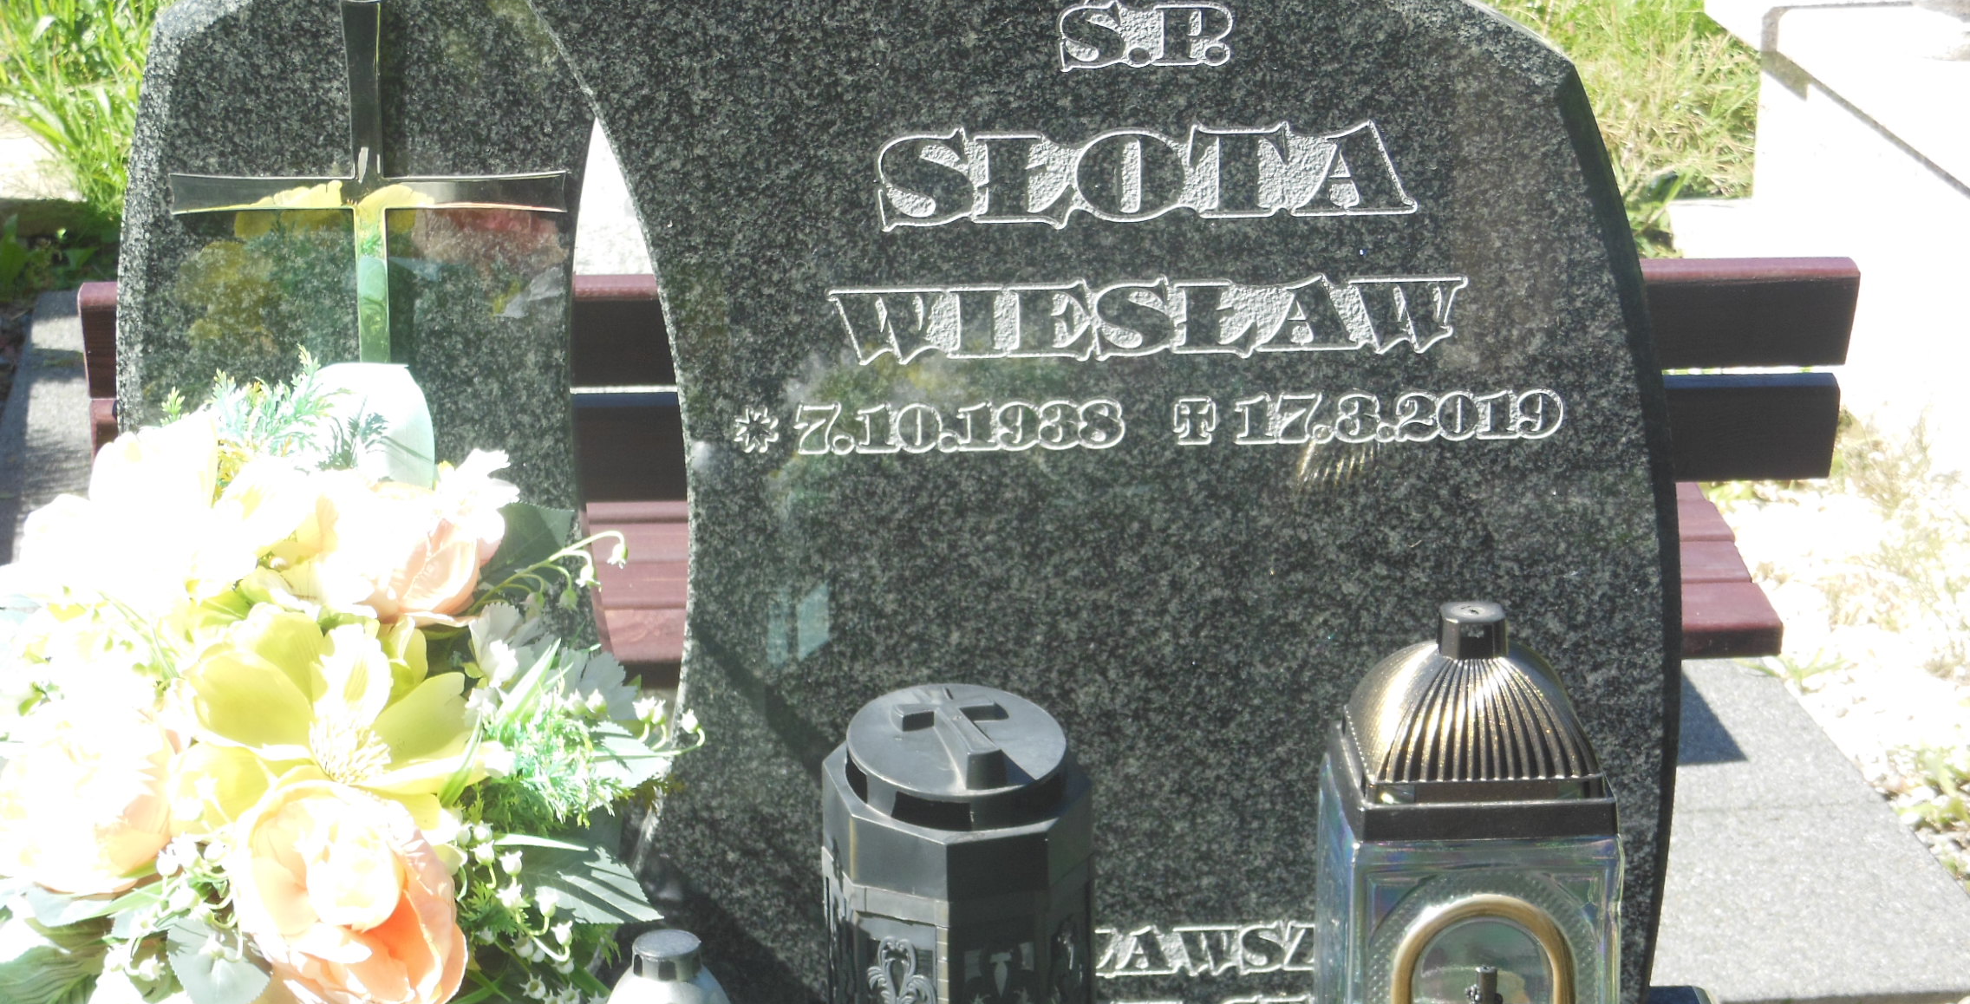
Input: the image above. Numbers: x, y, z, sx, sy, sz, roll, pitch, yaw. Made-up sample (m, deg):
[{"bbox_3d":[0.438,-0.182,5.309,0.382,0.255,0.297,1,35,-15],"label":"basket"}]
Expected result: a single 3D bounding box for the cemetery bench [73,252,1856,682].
[{"bbox_3d":[-0.017,0.129,2.920,1.060,0.715,0.500,-1,19,-3],"label":"cemetery bench"}]

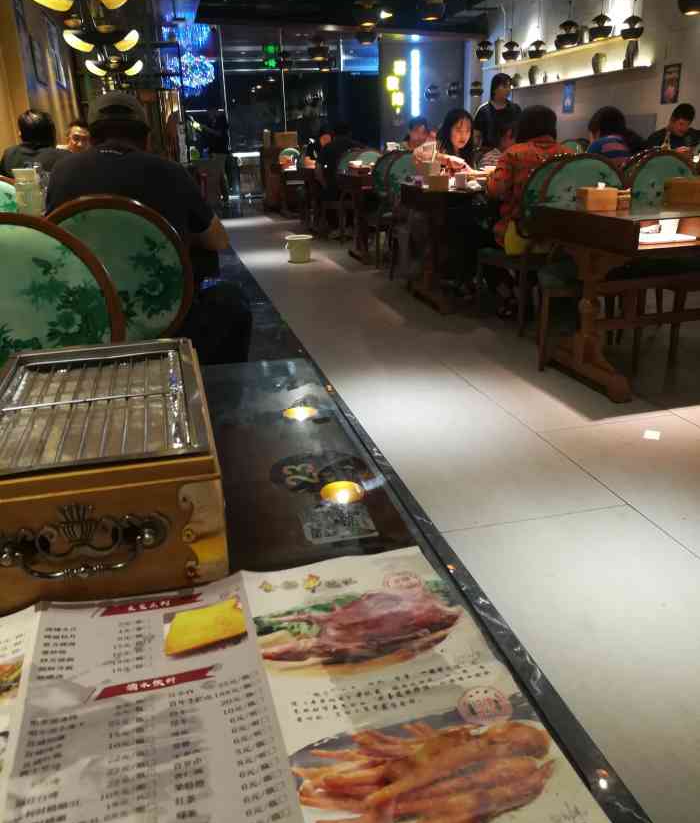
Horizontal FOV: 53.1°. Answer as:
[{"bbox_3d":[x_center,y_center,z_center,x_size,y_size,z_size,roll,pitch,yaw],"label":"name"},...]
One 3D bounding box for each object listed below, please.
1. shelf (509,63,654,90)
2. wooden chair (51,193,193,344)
[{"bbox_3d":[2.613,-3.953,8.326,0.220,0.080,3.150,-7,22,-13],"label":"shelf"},{"bbox_3d":[-0.683,-0.179,2.150,0.460,0.970,0.540,-7,22,-13],"label":"wooden chair"}]

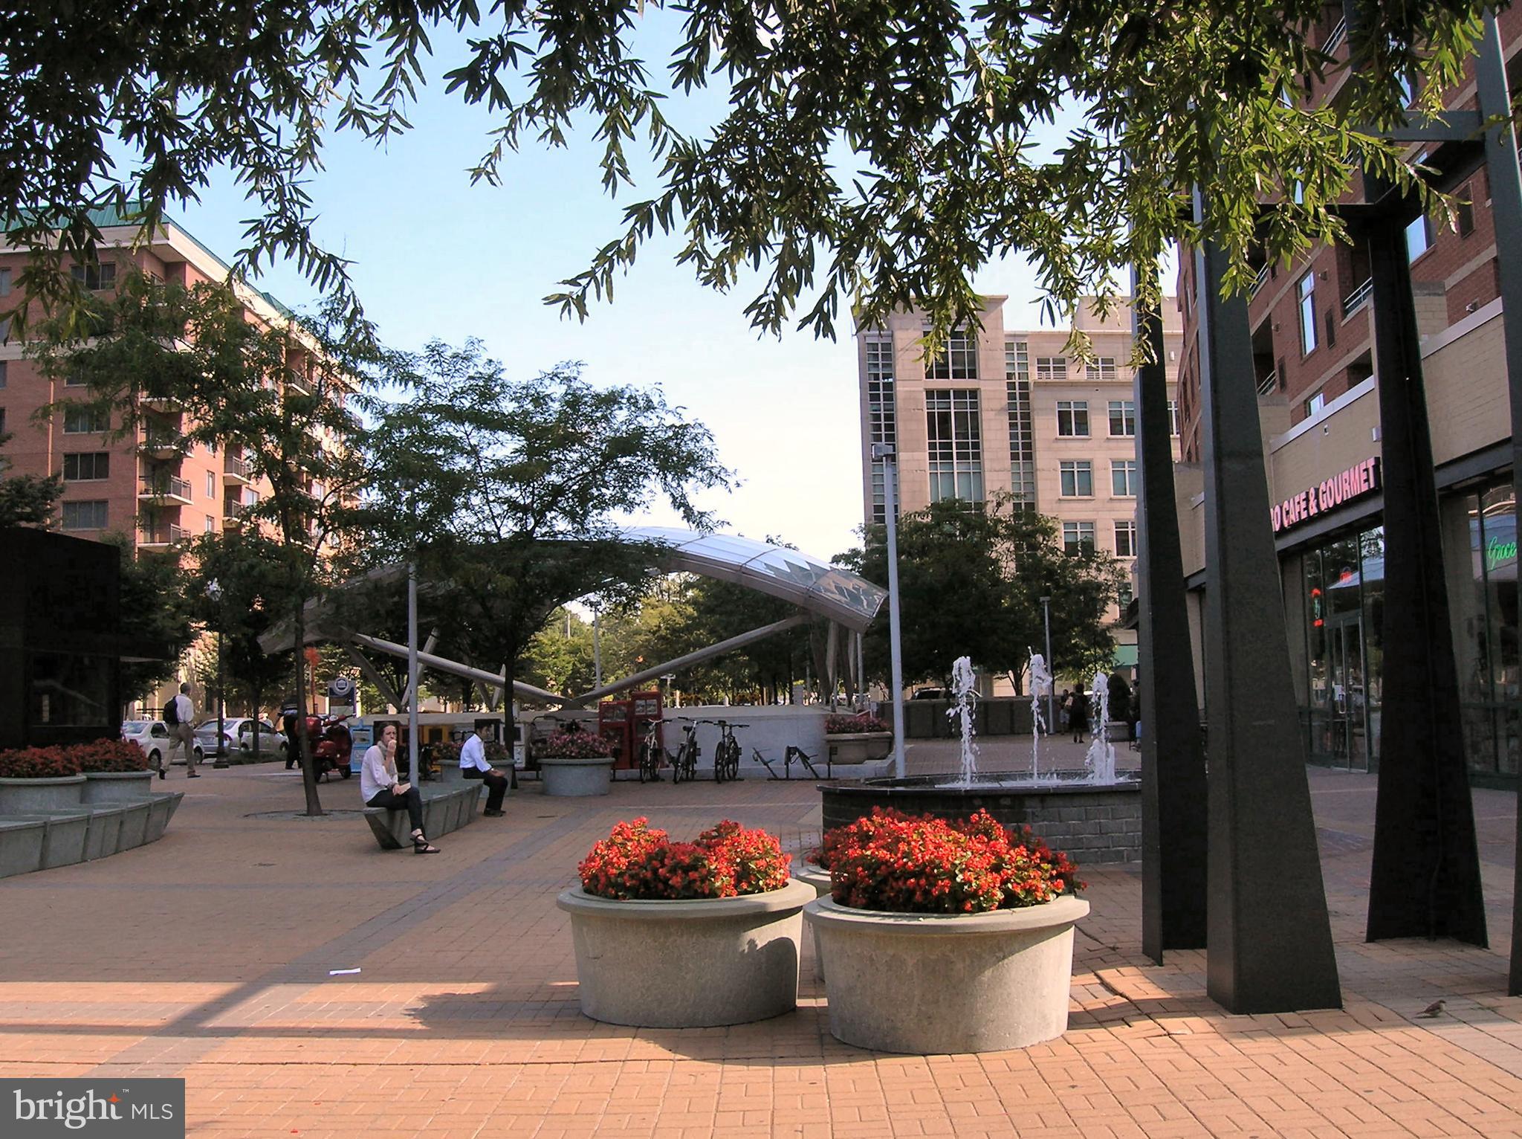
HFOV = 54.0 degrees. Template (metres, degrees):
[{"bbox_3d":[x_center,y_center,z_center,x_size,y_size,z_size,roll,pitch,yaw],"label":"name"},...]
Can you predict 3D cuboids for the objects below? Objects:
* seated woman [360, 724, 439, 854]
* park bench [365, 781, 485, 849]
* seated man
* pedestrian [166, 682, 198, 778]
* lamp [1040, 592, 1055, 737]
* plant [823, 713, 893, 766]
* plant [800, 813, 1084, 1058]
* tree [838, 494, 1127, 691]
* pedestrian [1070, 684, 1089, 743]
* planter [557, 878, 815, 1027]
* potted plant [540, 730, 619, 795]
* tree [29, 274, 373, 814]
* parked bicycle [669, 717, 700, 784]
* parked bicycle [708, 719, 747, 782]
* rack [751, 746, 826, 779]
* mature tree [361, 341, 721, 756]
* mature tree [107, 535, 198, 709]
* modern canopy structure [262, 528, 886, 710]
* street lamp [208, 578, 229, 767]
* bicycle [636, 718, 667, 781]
[{"bbox_3d":[-3.600,2.182,14.900,0.800,1.260,0.520,-4,-5,18],"label":"seated woman"},{"bbox_3d":[-3.796,2.786,17.234,0.780,0.420,5.200,-1,-5,-3],"label":"park bench"},{"bbox_3d":[-3.758,2.746,20.300,0.720,1.260,0.500,-2,-5,3],"label":"seated man"},{"bbox_3d":[-10.801,2.986,27.800,0.680,1.770,0.520,2,-6,-37],"label":"pedestrian"},{"bbox_3d":[9.978,3.372,52.000,0.400,4.800,0.350,-2,-5,0],"label":"lamp"},{"bbox_3d":[1.771,3.085,27.300,1.220,0.930,1.100,-2,-5,0],"label":"plant"},{"bbox_3d":[0.791,1.517,6.461,1.224,0.913,1.224,-2,-5,0],"label":"plant"},{"bbox_3d":[8.018,1.482,54.000,10.300,8.600,9.300,-2,-5,0],"label":"tree"},{"bbox_3d":[8.962,4.061,42.000,0.500,1.660,0.420,-2,-5,0],"label":"pedestrian"},{"bbox_3d":[-0.350,1.820,7.220,1.240,0.560,1.240,-2,-5,0],"label":"planter"},{"bbox_3d":[-2.891,3.020,23.500,1.270,1.040,1.270,-2,-5,0],"label":"potted plant"},{"bbox_3d":[-7.364,-0.337,19.700,4.600,7.150,4.700,-2,-5,0],"label":"tree"},{"bbox_3d":[-1.224,3.034,25.000,0.600,1.070,1.700,-3,-5,12],"label":"parked bicycle"},{"bbox_3d":[-0.527,3.044,25.000,0.600,1.060,1.700,-3,-5,12],"label":"parked bicycle"},{"bbox_3d":[0.477,3.297,25.500,1.350,0.580,0.650,-3,-5,10],"label":"rack"},{"bbox_3d":[-3.790,-0.062,25.800,6.600,7.800,6.200,-2,-5,0],"label":"mature tree"},{"bbox_3d":[-17.773,2.289,42.000,4.500,6.700,4.500,-2,-5,0],"label":"mature tree"},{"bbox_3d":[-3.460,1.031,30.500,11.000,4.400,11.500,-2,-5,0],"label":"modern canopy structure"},{"bbox_3d":[-12.050,2.305,33.300,0.420,4.230,0.420,-2,-5,0],"label":"street lamp"},{"bbox_3d":[-1.845,3.111,25.600,0.600,1.070,1.720,-2,-5,8],"label":"bicycle"}]

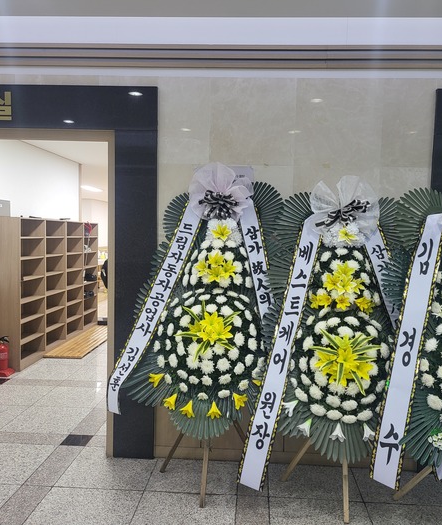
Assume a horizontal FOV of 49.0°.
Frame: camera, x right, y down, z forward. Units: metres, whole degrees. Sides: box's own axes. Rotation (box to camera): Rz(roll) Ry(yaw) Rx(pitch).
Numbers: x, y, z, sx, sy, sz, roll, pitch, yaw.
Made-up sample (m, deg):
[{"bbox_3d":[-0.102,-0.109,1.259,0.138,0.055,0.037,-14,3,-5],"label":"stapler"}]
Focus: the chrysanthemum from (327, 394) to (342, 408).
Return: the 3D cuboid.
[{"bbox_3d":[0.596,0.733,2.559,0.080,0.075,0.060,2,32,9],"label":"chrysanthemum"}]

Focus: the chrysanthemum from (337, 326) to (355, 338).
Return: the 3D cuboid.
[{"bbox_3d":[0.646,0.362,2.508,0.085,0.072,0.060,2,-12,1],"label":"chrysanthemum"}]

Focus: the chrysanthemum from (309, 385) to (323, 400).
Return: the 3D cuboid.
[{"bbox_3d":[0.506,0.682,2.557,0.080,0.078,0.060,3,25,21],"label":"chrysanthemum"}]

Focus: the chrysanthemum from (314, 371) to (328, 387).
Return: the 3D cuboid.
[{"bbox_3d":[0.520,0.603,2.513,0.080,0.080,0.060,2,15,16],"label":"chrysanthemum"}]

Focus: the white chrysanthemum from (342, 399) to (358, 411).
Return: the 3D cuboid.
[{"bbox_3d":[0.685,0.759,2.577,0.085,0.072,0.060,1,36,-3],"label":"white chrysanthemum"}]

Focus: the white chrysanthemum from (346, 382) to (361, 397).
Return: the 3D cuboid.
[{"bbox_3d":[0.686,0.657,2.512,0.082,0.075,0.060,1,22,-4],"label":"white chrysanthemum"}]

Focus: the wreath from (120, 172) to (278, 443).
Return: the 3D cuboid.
[{"bbox_3d":[-0.102,0.228,2.837,0.941,1.607,0.420,2,3,3],"label":"wreath"}]

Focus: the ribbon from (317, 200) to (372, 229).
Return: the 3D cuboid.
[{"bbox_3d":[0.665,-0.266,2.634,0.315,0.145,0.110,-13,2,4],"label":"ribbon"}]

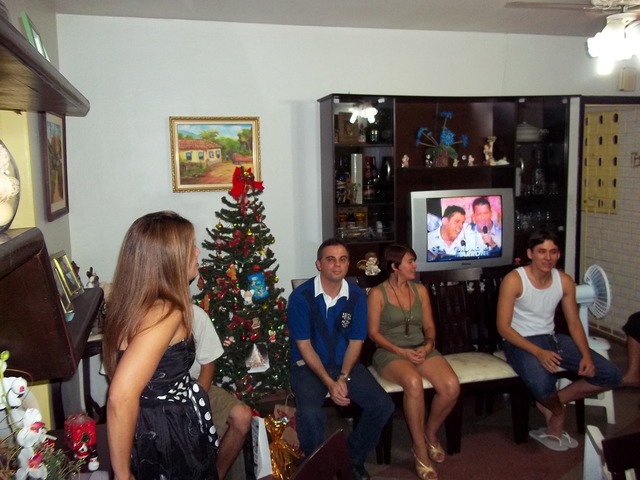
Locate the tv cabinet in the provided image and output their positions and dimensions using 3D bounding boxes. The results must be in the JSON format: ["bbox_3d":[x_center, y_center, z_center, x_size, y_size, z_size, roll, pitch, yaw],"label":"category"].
[{"bbox_3d":[0.891,0.093,4.212,1.714,2.145,0.405,-3,6,-14],"label":"tv cabinet"}]

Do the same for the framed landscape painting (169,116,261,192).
[{"bbox_3d":[-0.688,-0.571,3.944,0.587,0.498,0.040,-3,6,-14],"label":"framed landscape painting"}]

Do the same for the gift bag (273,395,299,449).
[{"bbox_3d":[-0.180,1.082,3.472,0.198,0.370,0.109,0,6,6],"label":"gift bag"}]

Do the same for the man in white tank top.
[{"bbox_3d":[1.384,0.601,3.521,0.553,1.265,0.692,-3,6,-14],"label":"man in white tank top"}]

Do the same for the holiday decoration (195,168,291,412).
[{"bbox_3d":[-0.452,0.382,3.650,0.672,1.640,0.672,-3,6,-14],"label":"holiday decoration"}]

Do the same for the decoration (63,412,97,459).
[{"bbox_3d":[-0.807,0.649,1.988,0.091,0.094,0.091,-6,8,-37],"label":"decoration"}]

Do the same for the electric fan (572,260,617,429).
[{"bbox_3d":[1.776,0.671,3.911,0.316,1.028,0.346,-2,6,-8],"label":"electric fan"}]

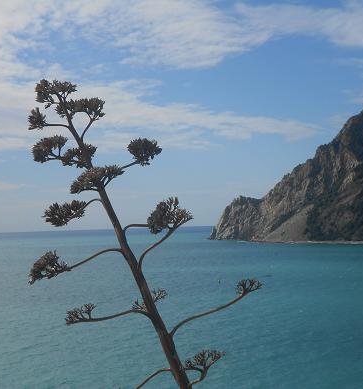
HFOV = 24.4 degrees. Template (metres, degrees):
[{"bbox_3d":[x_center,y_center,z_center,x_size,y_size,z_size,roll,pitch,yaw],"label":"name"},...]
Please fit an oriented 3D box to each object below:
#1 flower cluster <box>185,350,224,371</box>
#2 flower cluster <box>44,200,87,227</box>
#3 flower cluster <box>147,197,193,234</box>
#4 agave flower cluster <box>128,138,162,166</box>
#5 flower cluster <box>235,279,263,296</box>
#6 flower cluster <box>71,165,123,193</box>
[{"bbox_3d":[0.163,1.184,5.950,0.278,0.151,0.222,-2,-2,0],"label":"flower cluster"},{"bbox_3d":[-0.822,0.135,5.950,0.292,0.179,0.248,-2,-2,0],"label":"flower cluster"},{"bbox_3d":[-0.085,0.149,5.950,0.320,0.261,0.272,-2,-2,0],"label":"flower cluster"},{"bbox_3d":[-0.262,-0.305,6.100,0.242,0.197,0.242,-2,-2,0],"label":"agave flower cluster"},{"bbox_3d":[0.479,0.665,6.000,0.196,0.125,0.177,-2,-2,0],"label":"flower cluster"},{"bbox_3d":[-0.585,-0.112,5.850,0.369,0.189,0.295,-2,-2,0],"label":"flower cluster"}]

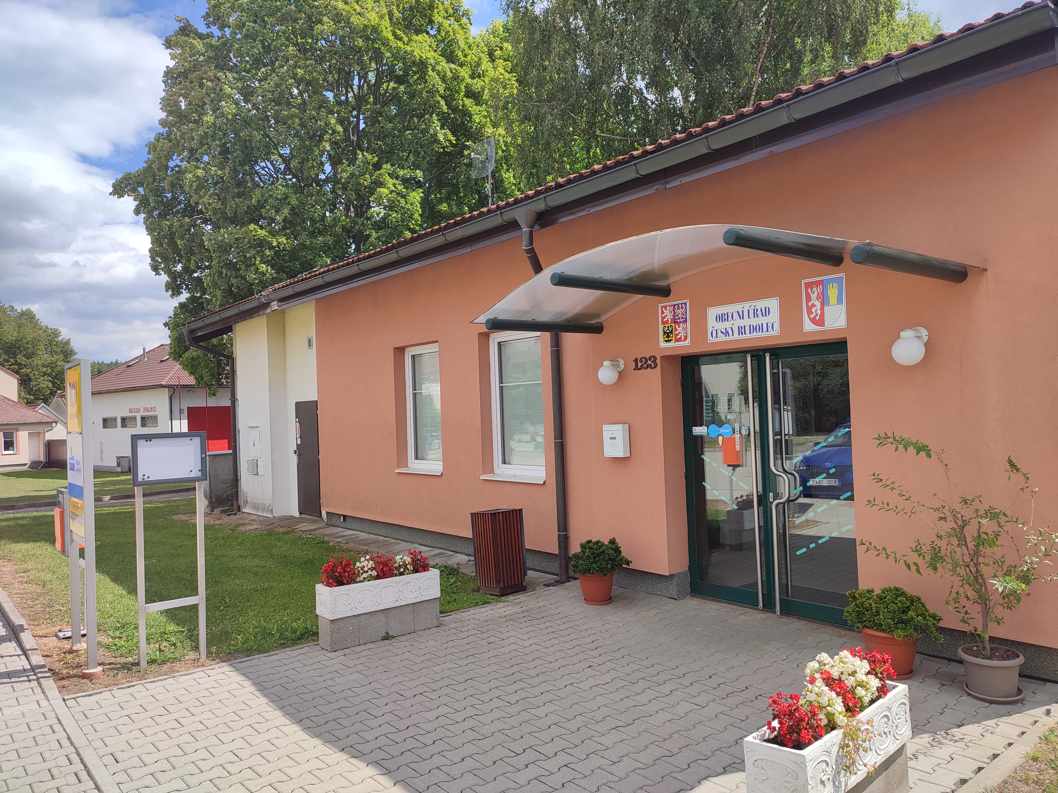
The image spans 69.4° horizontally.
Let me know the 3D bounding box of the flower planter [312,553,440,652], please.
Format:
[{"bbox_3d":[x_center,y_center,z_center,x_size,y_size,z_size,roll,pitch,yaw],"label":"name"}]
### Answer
[{"bbox_3d":[-1.216,1.626,6.275,1.000,0.680,0.246,-1,-1,-39],"label":"flower planter"}]

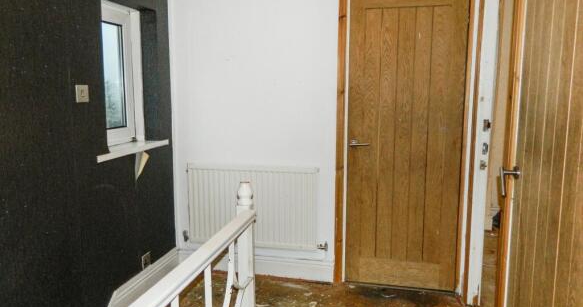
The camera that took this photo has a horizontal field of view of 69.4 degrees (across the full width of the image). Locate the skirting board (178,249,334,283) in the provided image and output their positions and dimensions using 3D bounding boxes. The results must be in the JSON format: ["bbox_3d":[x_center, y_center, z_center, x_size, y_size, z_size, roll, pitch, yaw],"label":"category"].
[{"bbox_3d":[-0.288,0.819,3.092,1.205,0.154,0.024,2,8,13],"label":"skirting board"}]

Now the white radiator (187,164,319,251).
[{"bbox_3d":[-0.275,0.372,2.995,0.960,0.580,0.080,2,8,13],"label":"white radiator"}]

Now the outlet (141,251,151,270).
[{"bbox_3d":[-0.965,0.722,2.827,0.014,0.093,0.092,2,8,13],"label":"outlet"}]

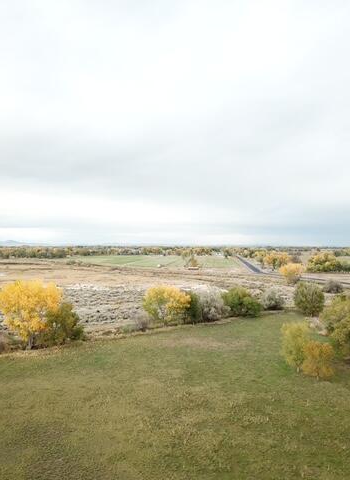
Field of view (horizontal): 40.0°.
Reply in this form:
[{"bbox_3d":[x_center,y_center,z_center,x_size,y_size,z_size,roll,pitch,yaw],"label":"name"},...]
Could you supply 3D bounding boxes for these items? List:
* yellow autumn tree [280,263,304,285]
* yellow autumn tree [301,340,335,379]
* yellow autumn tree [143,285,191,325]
[{"bbox_3d":[64.660,18.650,265.650,13.540,11.880,12.590,0,-1,0],"label":"yellow autumn tree"},{"bbox_3d":[22.580,18.950,75.900,4.950,6.160,4.600,0,-1,0],"label":"yellow autumn tree"},{"bbox_3d":[-2.140,17.320,128.590,13.110,10.830,12.190,0,-1,0],"label":"yellow autumn tree"}]

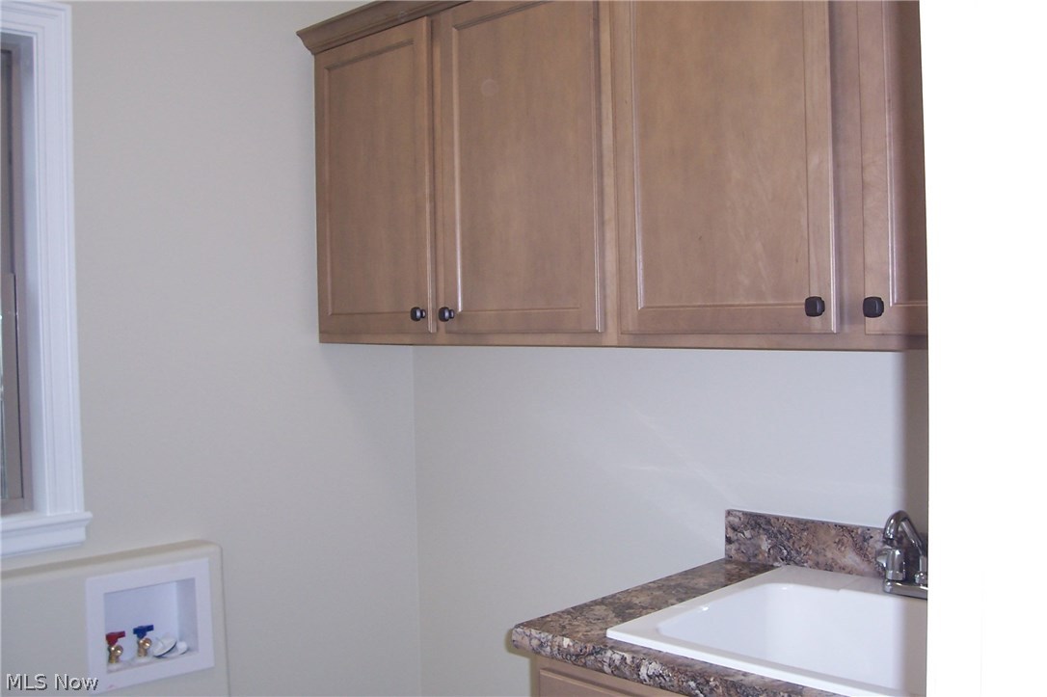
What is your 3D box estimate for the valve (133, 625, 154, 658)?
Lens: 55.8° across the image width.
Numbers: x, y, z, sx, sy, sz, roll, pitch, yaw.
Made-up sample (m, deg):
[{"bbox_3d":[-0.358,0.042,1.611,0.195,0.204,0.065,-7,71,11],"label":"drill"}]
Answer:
[{"bbox_3d":[-0.822,0.638,2.149,0.044,0.068,0.046,1,2,45],"label":"valve"}]

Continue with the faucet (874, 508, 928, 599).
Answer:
[{"bbox_3d":[0.646,0.349,1.664,0.170,0.163,0.185,1,2,45],"label":"faucet"}]

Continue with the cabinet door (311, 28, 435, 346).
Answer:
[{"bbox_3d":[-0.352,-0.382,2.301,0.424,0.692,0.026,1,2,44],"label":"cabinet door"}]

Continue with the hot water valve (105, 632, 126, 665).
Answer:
[{"bbox_3d":[-0.865,0.639,2.105,0.044,0.068,0.046,1,2,45],"label":"hot water valve"}]

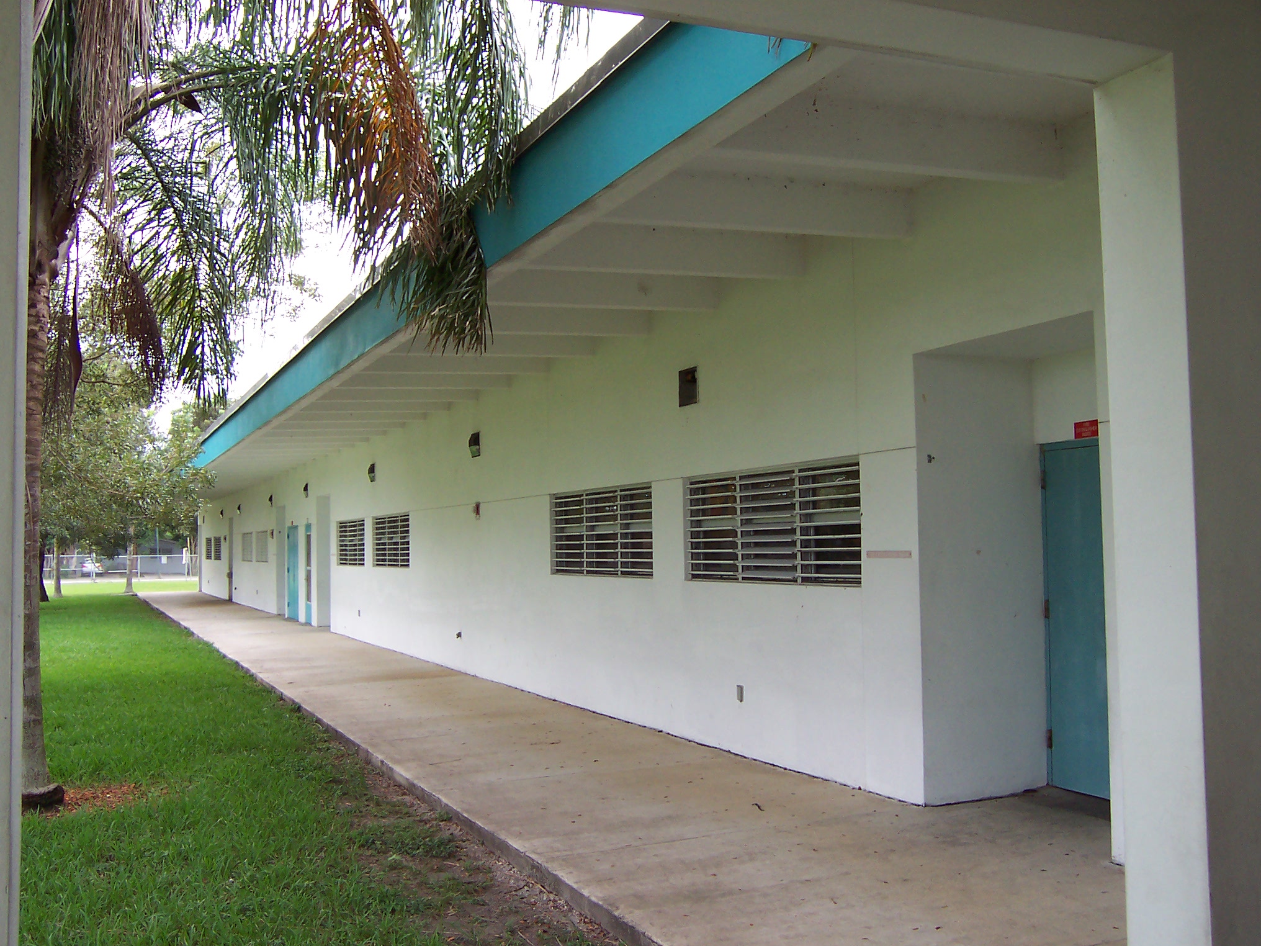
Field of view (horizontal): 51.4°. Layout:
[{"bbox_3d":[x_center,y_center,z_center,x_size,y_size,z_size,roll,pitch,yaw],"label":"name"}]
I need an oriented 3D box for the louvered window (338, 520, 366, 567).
[{"bbox_3d":[-4.721,1.185,22.357,0.104,0.800,2.424,0,-3,-23],"label":"louvered window"}]

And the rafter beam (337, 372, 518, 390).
[{"bbox_3d":[-2.189,-1.033,13.966,1.914,0.274,0.118,-1,-3,-23],"label":"rafter beam"}]

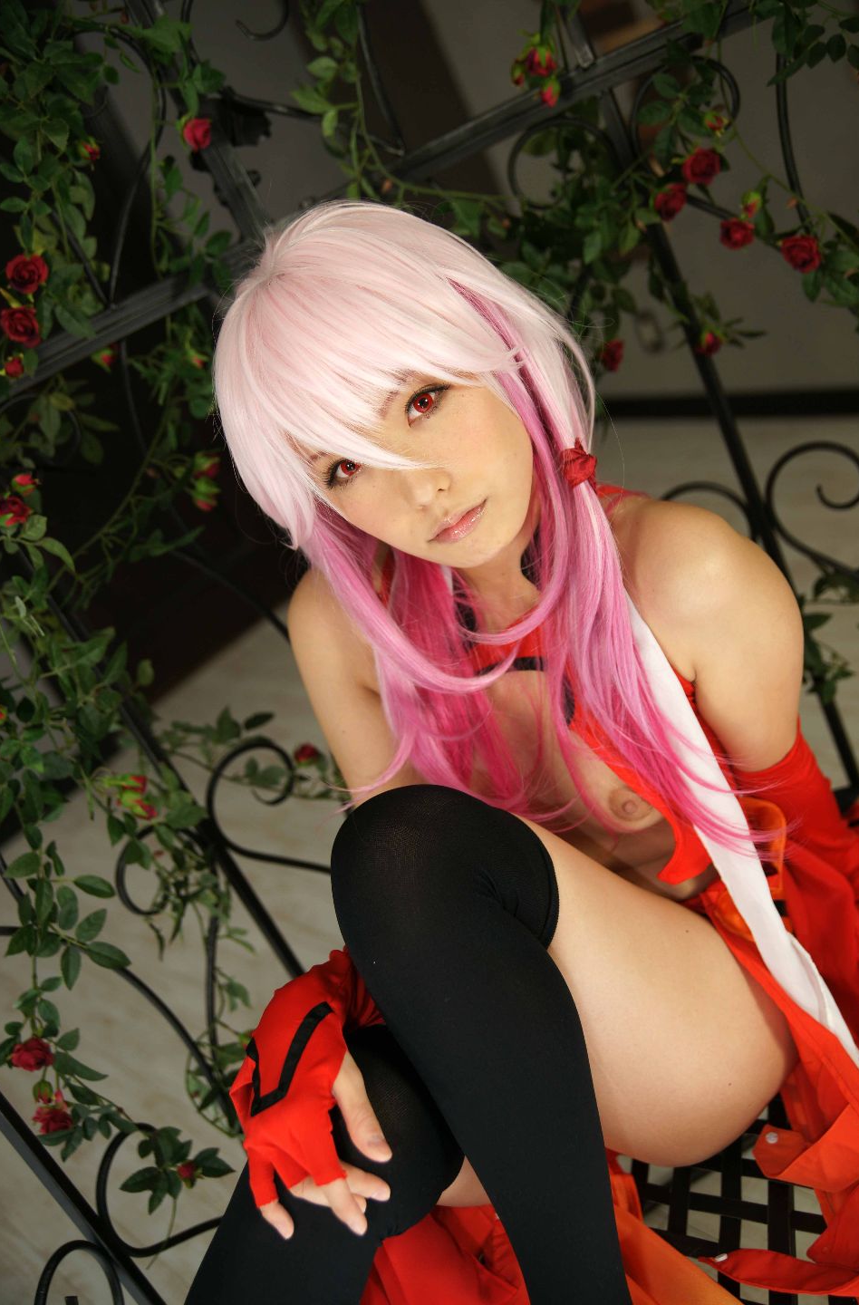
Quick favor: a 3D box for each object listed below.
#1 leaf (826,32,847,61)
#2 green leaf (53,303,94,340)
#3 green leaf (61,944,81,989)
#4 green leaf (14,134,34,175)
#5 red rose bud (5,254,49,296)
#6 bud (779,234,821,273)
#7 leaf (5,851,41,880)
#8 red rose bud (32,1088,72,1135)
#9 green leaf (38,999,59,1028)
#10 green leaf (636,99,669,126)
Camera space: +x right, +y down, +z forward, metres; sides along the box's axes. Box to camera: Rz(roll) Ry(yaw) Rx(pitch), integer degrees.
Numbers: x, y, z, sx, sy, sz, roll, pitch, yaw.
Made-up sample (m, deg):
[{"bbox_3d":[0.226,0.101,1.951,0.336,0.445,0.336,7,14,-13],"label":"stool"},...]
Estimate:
[{"bbox_3d":[0.353,-0.525,1.100,0.017,0.025,0.008,3,9,17],"label":"leaf"},{"bbox_3d":[-0.297,-0.277,1.060,0.018,0.043,0.010,-50,6,1],"label":"green leaf"},{"bbox_3d":[-0.300,0.262,1.060,0.016,0.036,0.009,-3,9,-16],"label":"green leaf"},{"bbox_3d":[-0.371,-0.455,1.160,0.018,0.037,0.008,-3,0,0],"label":"green leaf"},{"bbox_3d":[-0.333,-0.313,1.050,0.035,0.035,0.030,-29,23,-6],"label":"red rose bud"},{"bbox_3d":[0.336,-0.362,1.150,0.036,0.035,0.030,-16,25,23],"label":"bud"},{"bbox_3d":[-0.314,0.165,0.980,0.035,0.017,0.009,-35,2,-20],"label":"leaf"},{"bbox_3d":[-0.291,0.354,0.980,0.032,0.030,0.033,3,58,-16],"label":"red rose bud"},{"bbox_3d":[-0.330,0.313,1.100,0.017,0.029,0.008,-30,0,-6],"label":"green leaf"},{"bbox_3d":[0.187,-0.451,1.060,0.029,0.020,0.008,-13,2,0],"label":"green leaf"}]

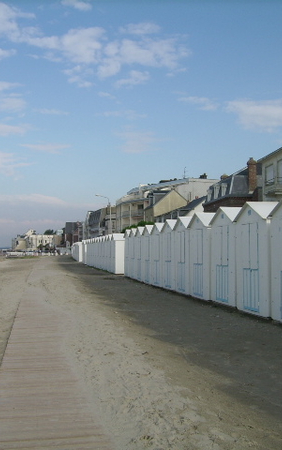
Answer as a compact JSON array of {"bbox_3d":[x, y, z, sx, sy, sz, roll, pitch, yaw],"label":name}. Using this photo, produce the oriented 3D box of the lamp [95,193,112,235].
[{"bbox_3d":[-4.697,0.288,76.000,2.000,8.000,0.300,0,-3,-10],"label":"lamp"}]

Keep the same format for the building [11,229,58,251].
[{"bbox_3d":[-43.007,5.977,245.000,16.500,9.200,11.000,-1,-3,12],"label":"building"}]

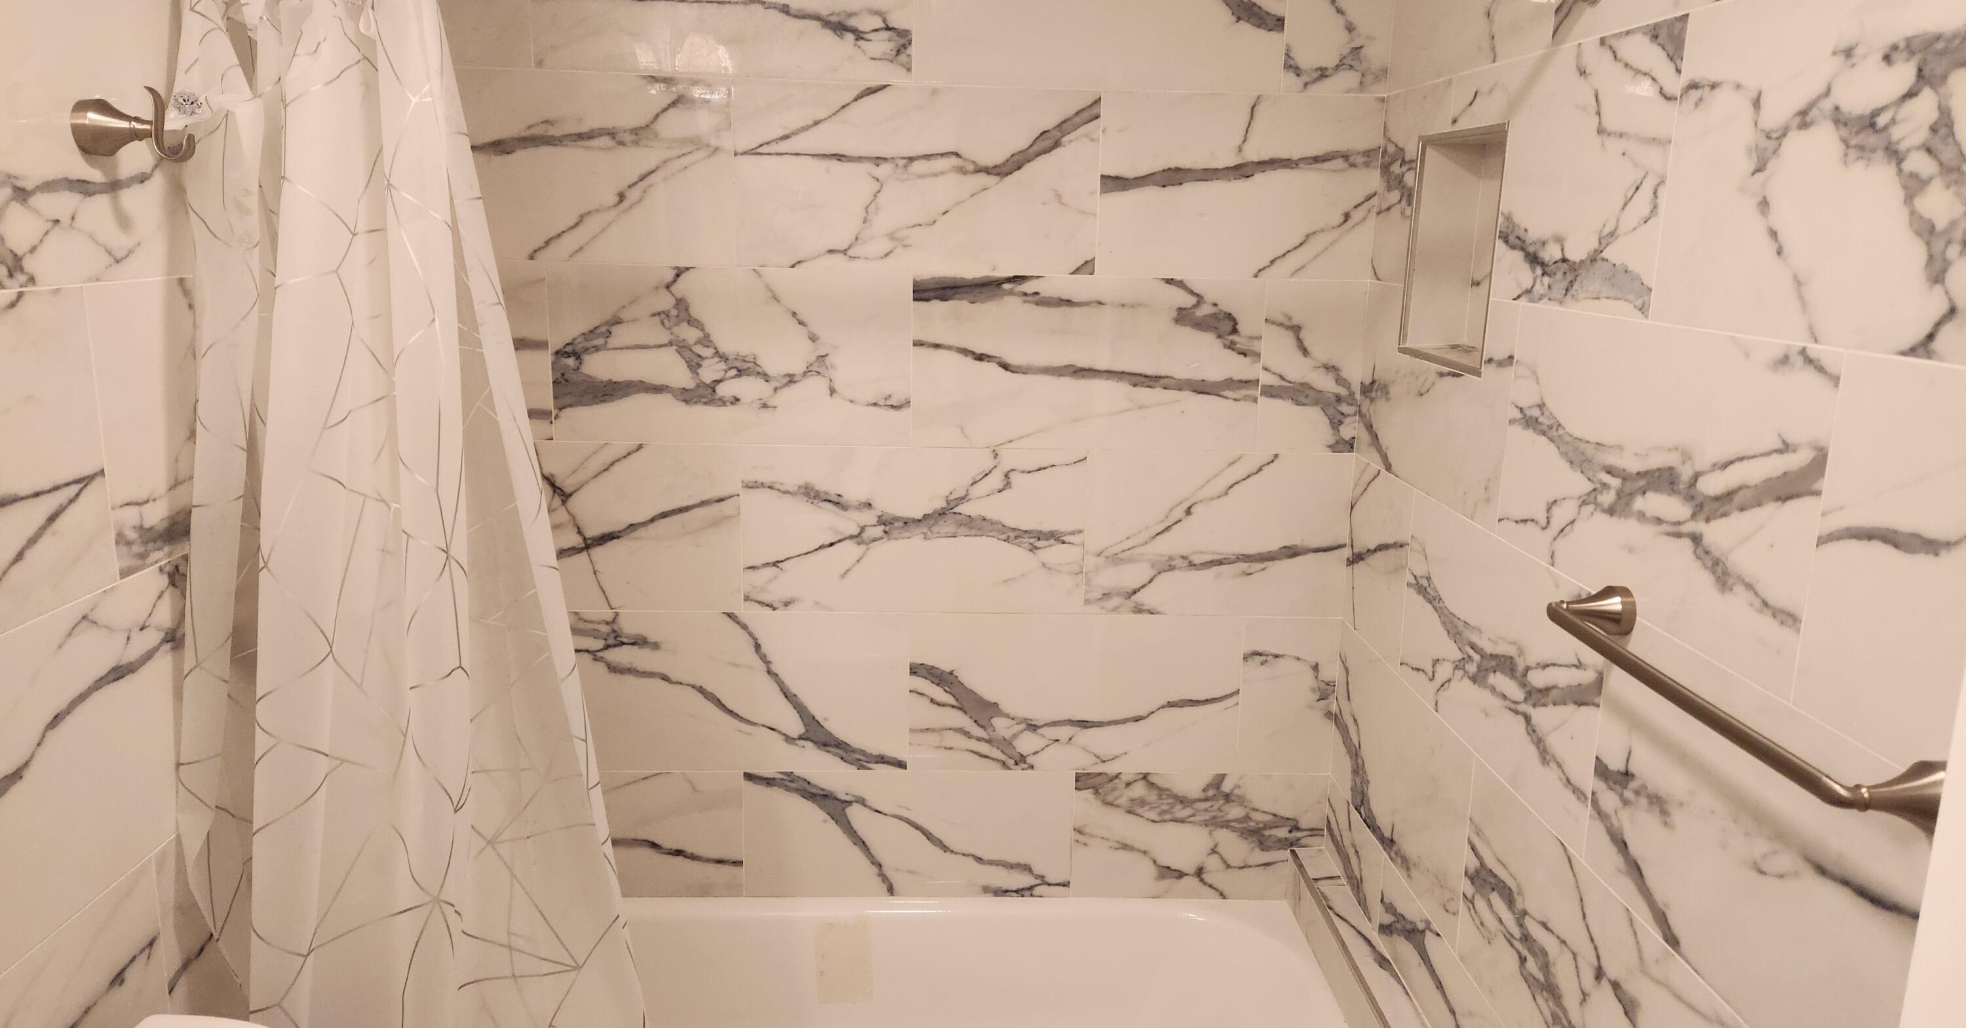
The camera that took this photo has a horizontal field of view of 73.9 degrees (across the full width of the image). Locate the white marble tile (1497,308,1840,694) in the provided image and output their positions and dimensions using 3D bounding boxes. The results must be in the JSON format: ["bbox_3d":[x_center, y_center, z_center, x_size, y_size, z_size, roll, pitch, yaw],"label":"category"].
[{"bbox_3d":[0.701,-0.053,1.401,0.012,0.302,0.610,1,13,-2],"label":"white marble tile"}]

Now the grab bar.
[{"bbox_3d":[0.648,0.152,1.165,0.085,0.052,0.512,1,13,-2],"label":"grab bar"}]

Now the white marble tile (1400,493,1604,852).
[{"bbox_3d":[0.684,0.177,1.758,0.012,0.302,0.612,1,13,-2],"label":"white marble tile"}]

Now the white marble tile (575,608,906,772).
[{"bbox_3d":[-0.436,0.320,2.352,0.604,0.299,0.010,1,13,-2],"label":"white marble tile"}]

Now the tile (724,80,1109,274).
[{"bbox_3d":[-0.114,-0.560,2.184,0.611,0.302,0.012,1,13,-3],"label":"tile"}]

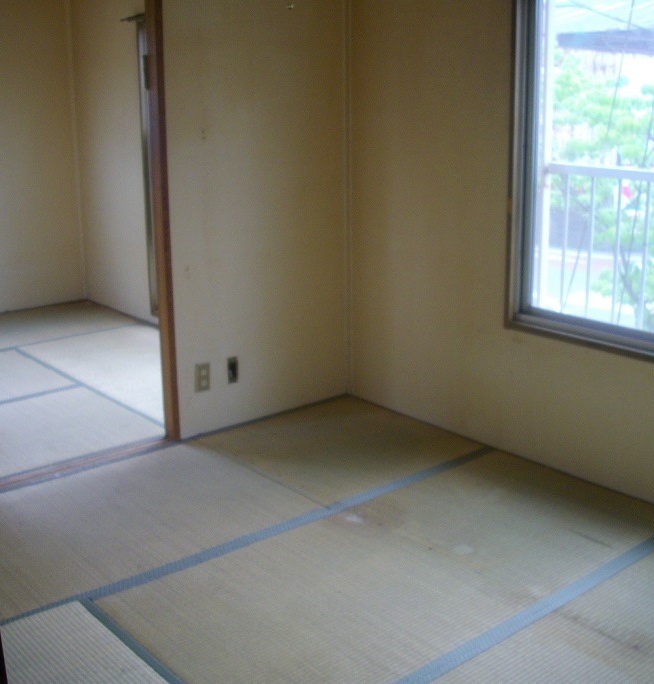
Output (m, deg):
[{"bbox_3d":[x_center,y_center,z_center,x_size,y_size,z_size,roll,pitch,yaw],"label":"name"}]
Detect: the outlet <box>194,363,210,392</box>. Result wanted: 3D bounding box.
[{"bbox_3d":[-0.509,0.148,4.007,0.070,0.120,0.012,-14,21,-39],"label":"outlet"}]

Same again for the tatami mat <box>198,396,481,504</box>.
[{"bbox_3d":[0.056,0.444,4.004,0.855,0.050,0.870,-14,21,-39],"label":"tatami mat"}]

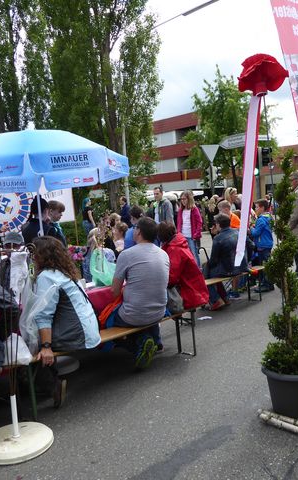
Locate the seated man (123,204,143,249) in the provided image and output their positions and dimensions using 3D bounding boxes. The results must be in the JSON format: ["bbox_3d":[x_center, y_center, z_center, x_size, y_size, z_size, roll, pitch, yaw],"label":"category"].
[{"bbox_3d":[-0.050,0.368,5.550,0.520,1.380,0.720,-7,4,-30],"label":"seated man"}]

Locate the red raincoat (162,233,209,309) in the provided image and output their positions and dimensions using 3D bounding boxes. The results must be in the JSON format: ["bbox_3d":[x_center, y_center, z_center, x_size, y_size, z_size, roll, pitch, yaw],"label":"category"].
[{"bbox_3d":[0.332,0.284,4.450,0.500,0.720,0.500,-7,6,-43],"label":"red raincoat"}]

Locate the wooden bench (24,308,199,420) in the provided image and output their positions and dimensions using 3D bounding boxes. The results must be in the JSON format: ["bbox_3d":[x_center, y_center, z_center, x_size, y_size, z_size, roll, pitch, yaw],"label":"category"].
[{"bbox_3d":[-0.242,0.930,3.829,2.100,0.480,0.260,-7,6,-43],"label":"wooden bench"}]

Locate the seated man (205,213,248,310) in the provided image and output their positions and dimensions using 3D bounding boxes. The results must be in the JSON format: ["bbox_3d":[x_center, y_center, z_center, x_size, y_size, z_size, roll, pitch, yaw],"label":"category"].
[{"bbox_3d":[0.893,0.291,6.082,0.500,1.280,0.680,-7,6,-38],"label":"seated man"}]

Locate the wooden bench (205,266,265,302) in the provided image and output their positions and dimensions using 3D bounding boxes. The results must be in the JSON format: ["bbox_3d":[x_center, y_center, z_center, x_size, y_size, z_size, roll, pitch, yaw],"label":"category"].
[{"bbox_3d":[0.950,0.770,6.430,0.250,0.480,2.200,-2,5,44],"label":"wooden bench"}]

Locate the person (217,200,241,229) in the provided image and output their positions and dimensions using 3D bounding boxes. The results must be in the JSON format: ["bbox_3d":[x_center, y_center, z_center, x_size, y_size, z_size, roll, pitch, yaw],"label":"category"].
[{"bbox_3d":[1.300,0.146,7.600,0.680,1.360,0.500,-4,4,18],"label":"person"}]

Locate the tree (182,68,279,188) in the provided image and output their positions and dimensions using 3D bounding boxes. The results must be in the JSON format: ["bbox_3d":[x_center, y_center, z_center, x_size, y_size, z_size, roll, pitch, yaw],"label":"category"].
[{"bbox_3d":[4.305,-4.474,23.000,4.700,8.320,4.700,-5,3,0],"label":"tree"}]

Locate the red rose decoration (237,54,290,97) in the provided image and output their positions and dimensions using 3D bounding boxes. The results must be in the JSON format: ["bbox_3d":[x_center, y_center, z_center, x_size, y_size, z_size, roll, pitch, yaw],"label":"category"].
[{"bbox_3d":[0.743,-1.068,3.000,0.340,0.250,0.340,-5,4,0],"label":"red rose decoration"}]

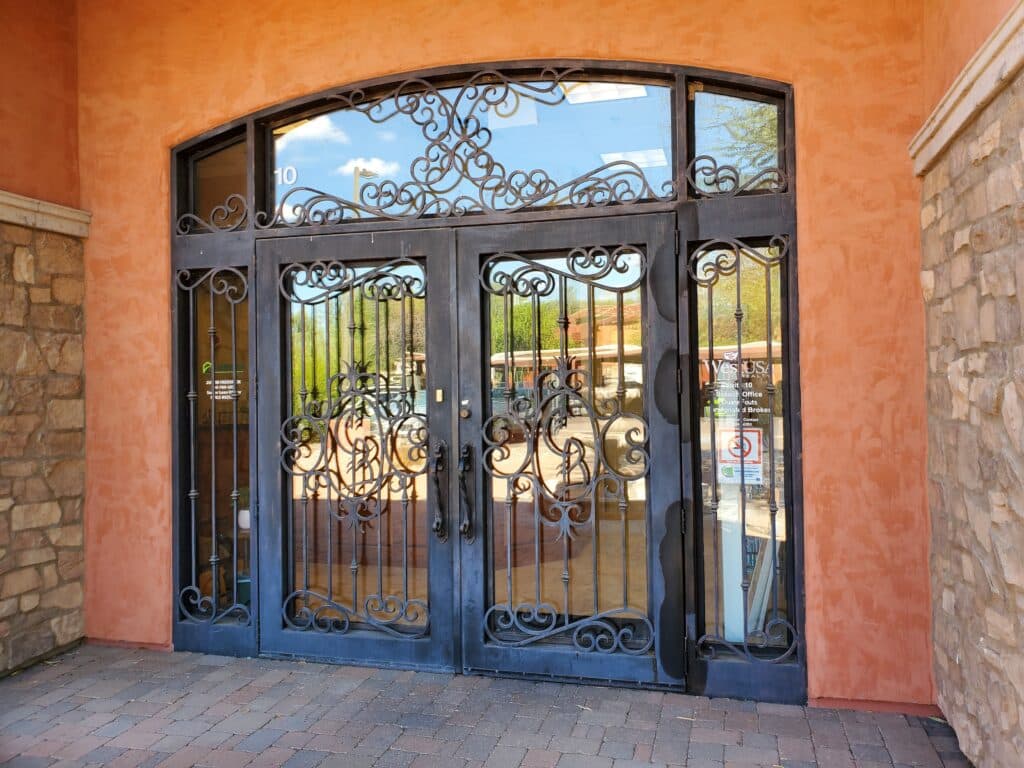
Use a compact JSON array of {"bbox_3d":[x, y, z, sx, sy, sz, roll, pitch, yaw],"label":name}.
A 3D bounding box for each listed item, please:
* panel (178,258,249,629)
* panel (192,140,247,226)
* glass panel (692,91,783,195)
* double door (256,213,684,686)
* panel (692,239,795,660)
[{"bbox_3d":[-1.774,0.376,4.638,0.490,2.125,0.060,-1,-1,14],"label":"panel"},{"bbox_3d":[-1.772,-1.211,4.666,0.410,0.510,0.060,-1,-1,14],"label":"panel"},{"bbox_3d":[1.152,-1.234,3.940,0.450,0.497,0.060,-1,-1,14],"label":"glass panel"},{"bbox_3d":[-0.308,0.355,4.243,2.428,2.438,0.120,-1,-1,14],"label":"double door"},{"bbox_3d":[1.172,0.334,3.906,0.498,2.127,0.060,-1,-1,14],"label":"panel"}]

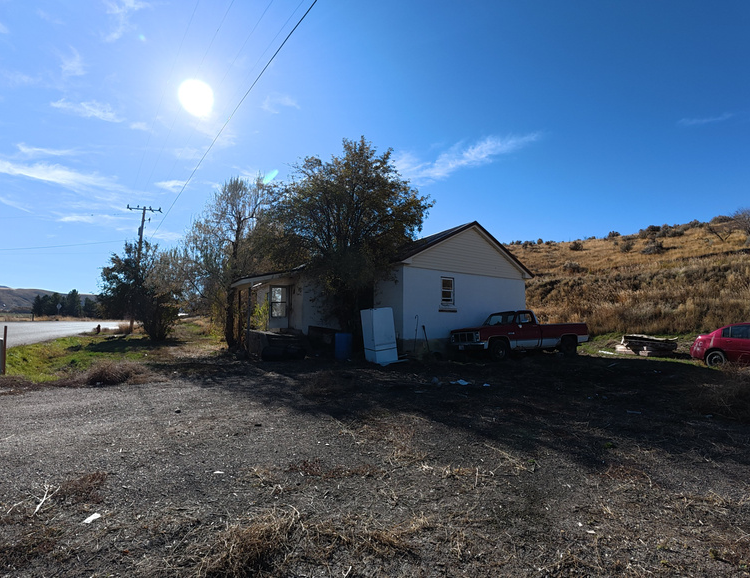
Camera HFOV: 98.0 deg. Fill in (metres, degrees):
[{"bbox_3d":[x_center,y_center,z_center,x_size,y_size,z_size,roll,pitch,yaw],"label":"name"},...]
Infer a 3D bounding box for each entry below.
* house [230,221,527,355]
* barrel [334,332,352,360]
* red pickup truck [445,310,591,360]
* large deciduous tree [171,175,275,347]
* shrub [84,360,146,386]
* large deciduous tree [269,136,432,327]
[{"bbox_3d":[0.153,0.007,17.635,13.800,6.100,9.000,3,-5,-31],"label":"house"},{"bbox_3d":[-1.119,1.925,11.028,0.590,0.900,0.590,1,-5,0],"label":"barrel"},{"bbox_3d":[5.782,1.785,13.102,5.350,1.840,2.020,2,-5,-21],"label":"red pickup truck"},{"bbox_3d":[-7.188,-1.227,15.749,4.800,8.100,4.600,1,-5,0],"label":"large deciduous tree"},{"bbox_3d":[-5.919,1.841,7.318,1.300,0.530,1.100,1,-5,0],"label":"shrub"},{"bbox_3d":[-0.983,-1.670,13.282,6.200,8.800,5.800,1,-5,0],"label":"large deciduous tree"}]

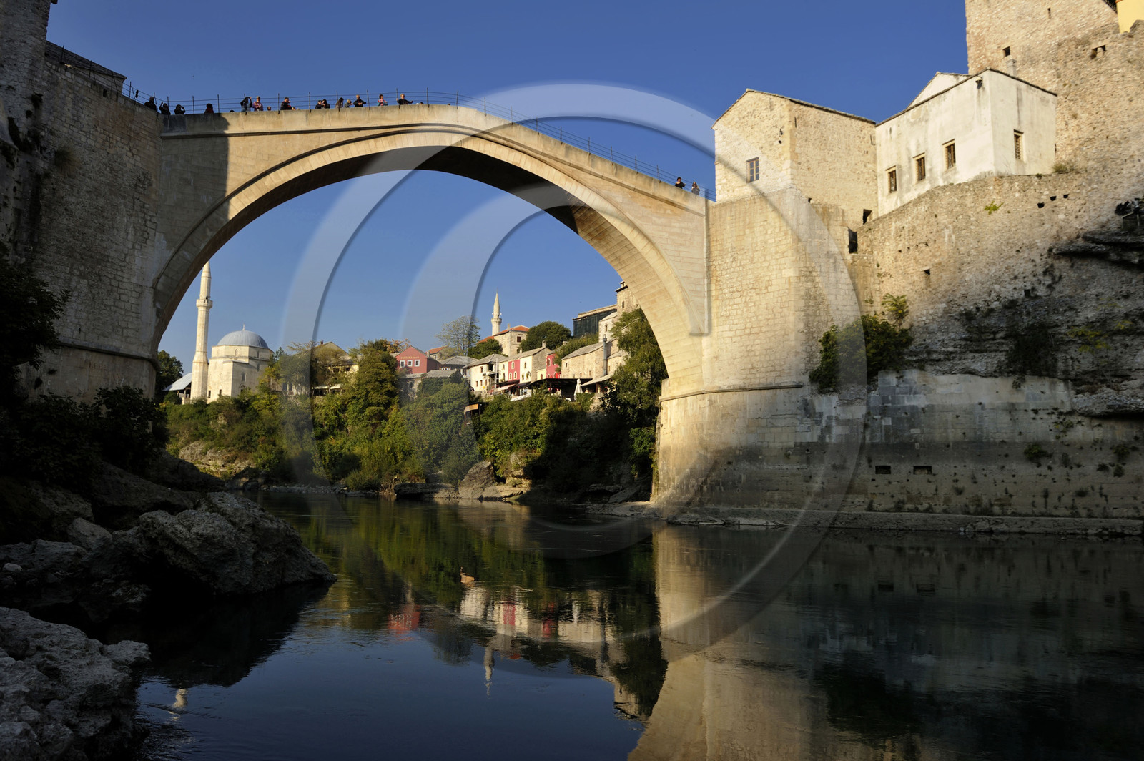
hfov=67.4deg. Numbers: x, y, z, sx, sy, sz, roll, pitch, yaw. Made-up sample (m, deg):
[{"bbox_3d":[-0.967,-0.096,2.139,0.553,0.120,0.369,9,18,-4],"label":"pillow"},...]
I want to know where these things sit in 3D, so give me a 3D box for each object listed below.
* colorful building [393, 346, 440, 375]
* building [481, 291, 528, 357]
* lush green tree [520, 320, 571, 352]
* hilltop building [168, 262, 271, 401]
[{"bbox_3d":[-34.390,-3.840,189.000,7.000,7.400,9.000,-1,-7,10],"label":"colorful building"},{"bbox_3d":[-18.500,-14.630,232.000,7.500,18.500,15.000,4,-7,-26],"label":"building"},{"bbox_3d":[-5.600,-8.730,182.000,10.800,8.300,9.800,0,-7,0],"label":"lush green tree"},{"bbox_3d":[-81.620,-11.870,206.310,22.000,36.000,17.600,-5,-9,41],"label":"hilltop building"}]

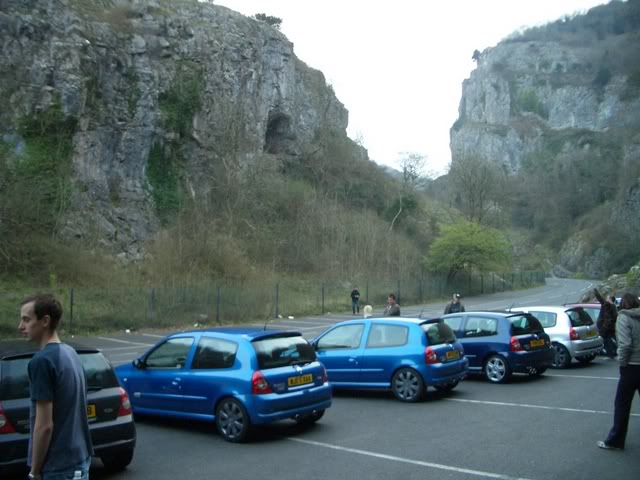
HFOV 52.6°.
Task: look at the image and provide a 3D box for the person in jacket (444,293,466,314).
[{"bbox_3d":[3.570,2.299,16.915,0.550,1.770,0.360,-1,-6,7],"label":"person in jacket"}]

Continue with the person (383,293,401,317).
[{"bbox_3d":[1.713,2.148,15.215,0.520,1.760,0.360,-5,-7,37],"label":"person"}]

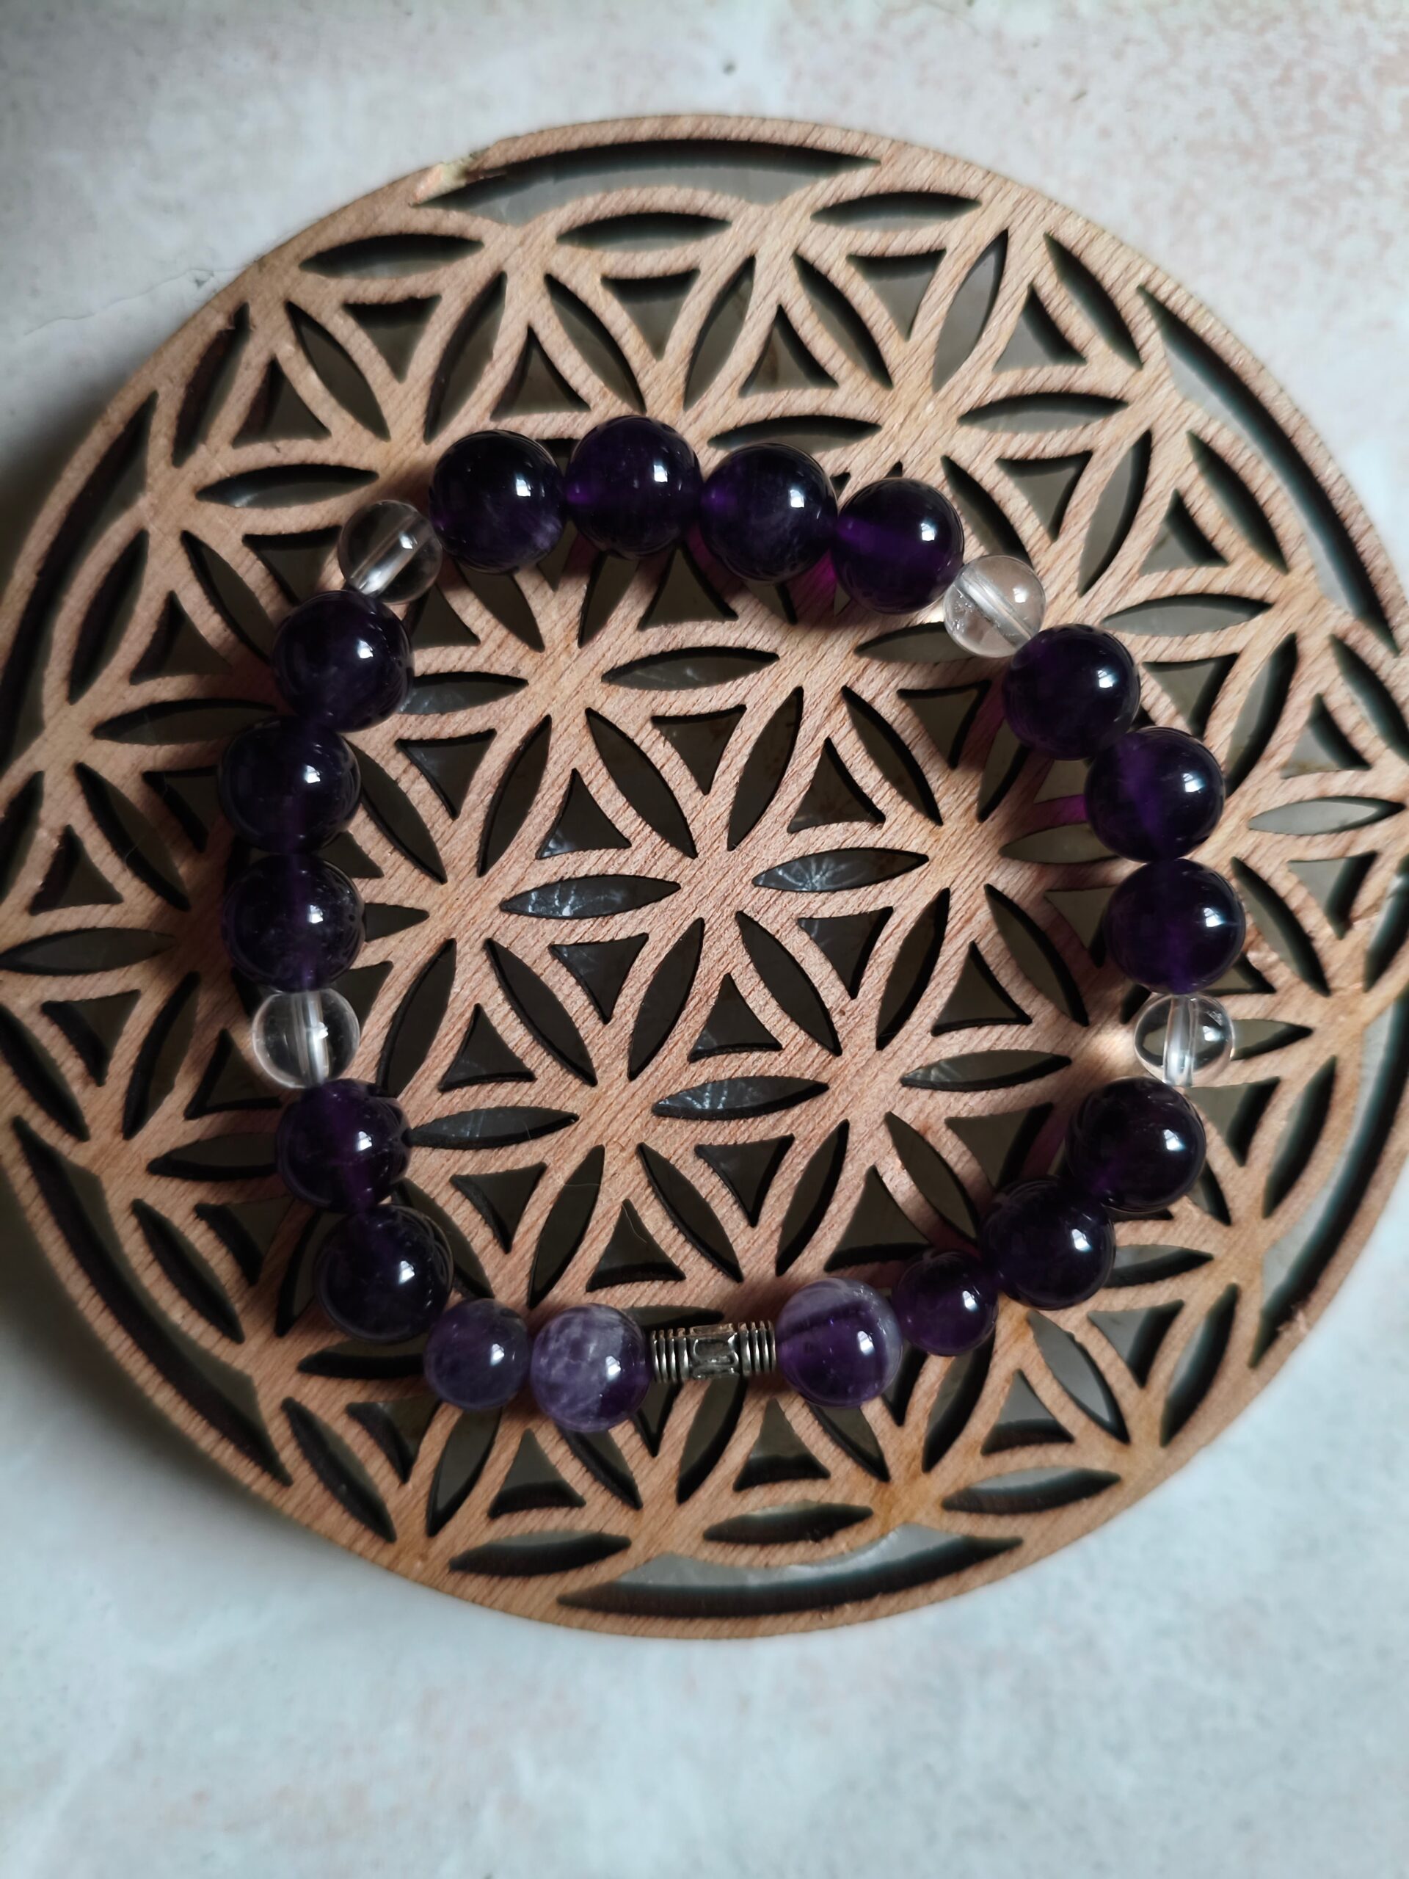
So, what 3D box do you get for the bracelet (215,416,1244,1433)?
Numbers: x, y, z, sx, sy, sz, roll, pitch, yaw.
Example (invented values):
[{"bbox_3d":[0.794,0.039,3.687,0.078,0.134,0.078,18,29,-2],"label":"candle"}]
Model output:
[{"bbox_3d":[0.002,-0.001,0.092,0.066,0.009,0.065,0,91,-2],"label":"bracelet"}]

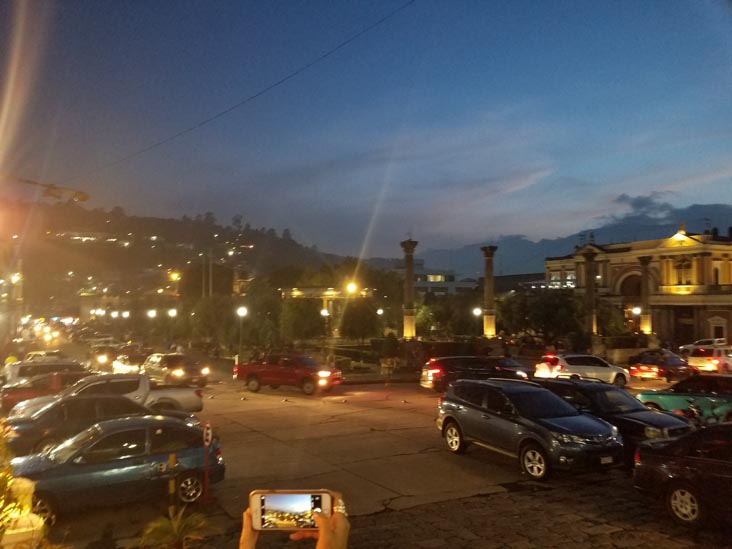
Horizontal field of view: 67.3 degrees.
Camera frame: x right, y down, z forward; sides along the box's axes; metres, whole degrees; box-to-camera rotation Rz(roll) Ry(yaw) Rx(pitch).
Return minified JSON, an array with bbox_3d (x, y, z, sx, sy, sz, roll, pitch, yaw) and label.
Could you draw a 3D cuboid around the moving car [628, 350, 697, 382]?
[{"bbox_3d":[14.733,4.410,27.000,4.350,1.470,1.700,3,-5,-35],"label":"moving car"}]

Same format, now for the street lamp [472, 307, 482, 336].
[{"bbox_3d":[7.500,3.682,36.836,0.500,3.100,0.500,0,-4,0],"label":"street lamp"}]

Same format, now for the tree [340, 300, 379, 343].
[{"bbox_3d":[-0.550,3.902,43.837,3.100,3.600,3.100,0,-4,0],"label":"tree"}]

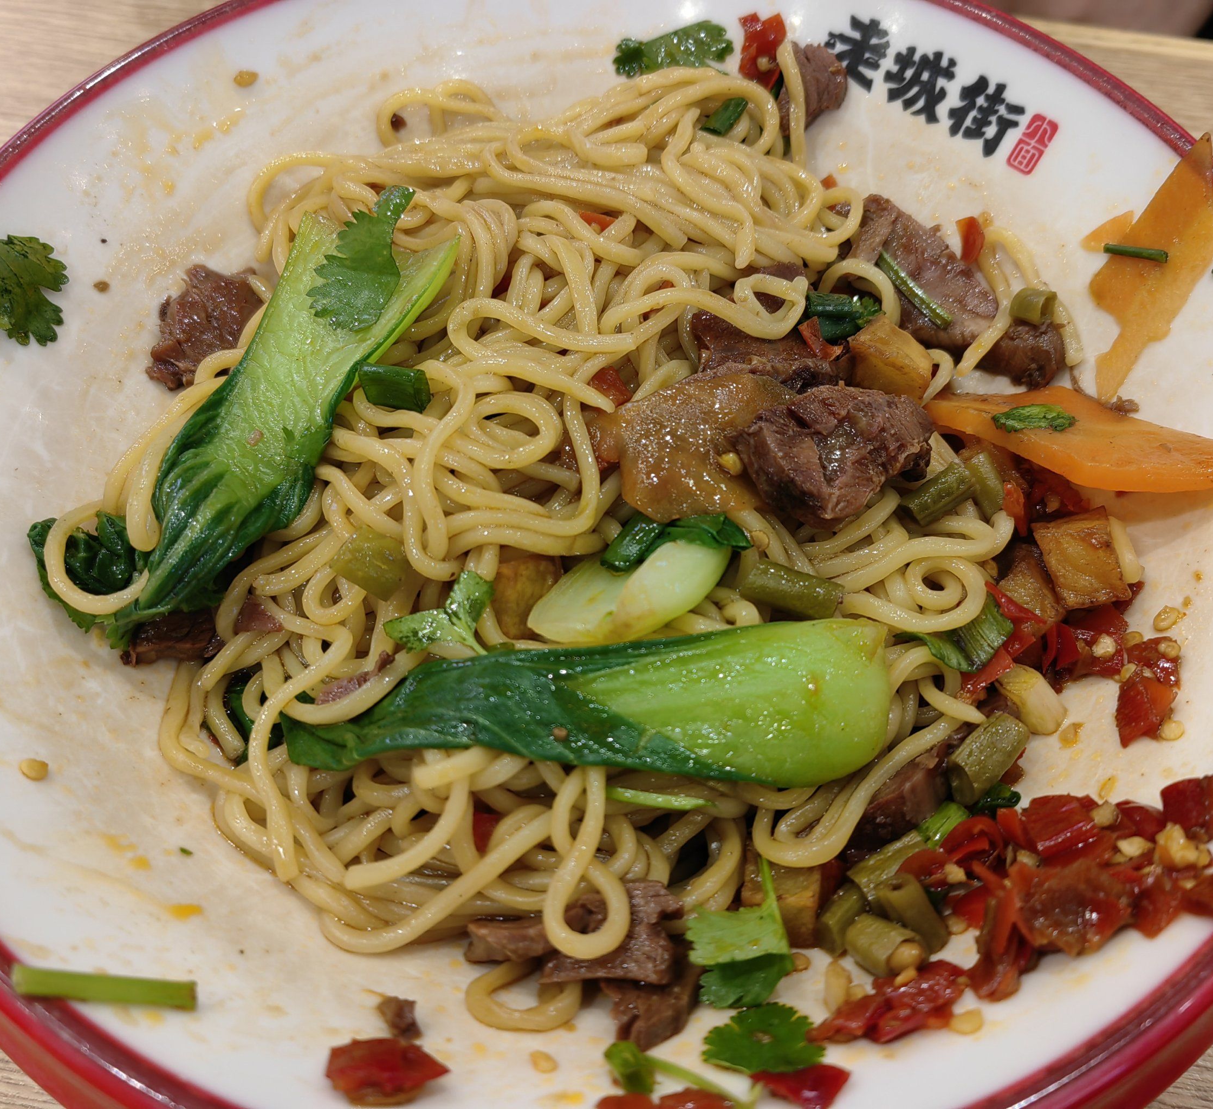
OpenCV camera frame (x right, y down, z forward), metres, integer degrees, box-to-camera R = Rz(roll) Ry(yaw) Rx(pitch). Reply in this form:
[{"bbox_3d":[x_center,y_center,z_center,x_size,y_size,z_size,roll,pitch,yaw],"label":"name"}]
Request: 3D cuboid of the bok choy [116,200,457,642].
[{"bbox_3d":[-0.058,-0.025,0.202,0.029,0.016,0.085,24,69,13],"label":"bok choy"}]

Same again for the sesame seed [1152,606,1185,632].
[{"bbox_3d":[0.088,0.010,0.182,0.005,0.002,0.003,-44,39,-10],"label":"sesame seed"}]

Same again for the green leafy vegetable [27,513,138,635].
[{"bbox_3d":[-0.075,0.003,0.167,0.017,0.009,0.017,1,59,0],"label":"green leafy vegetable"}]

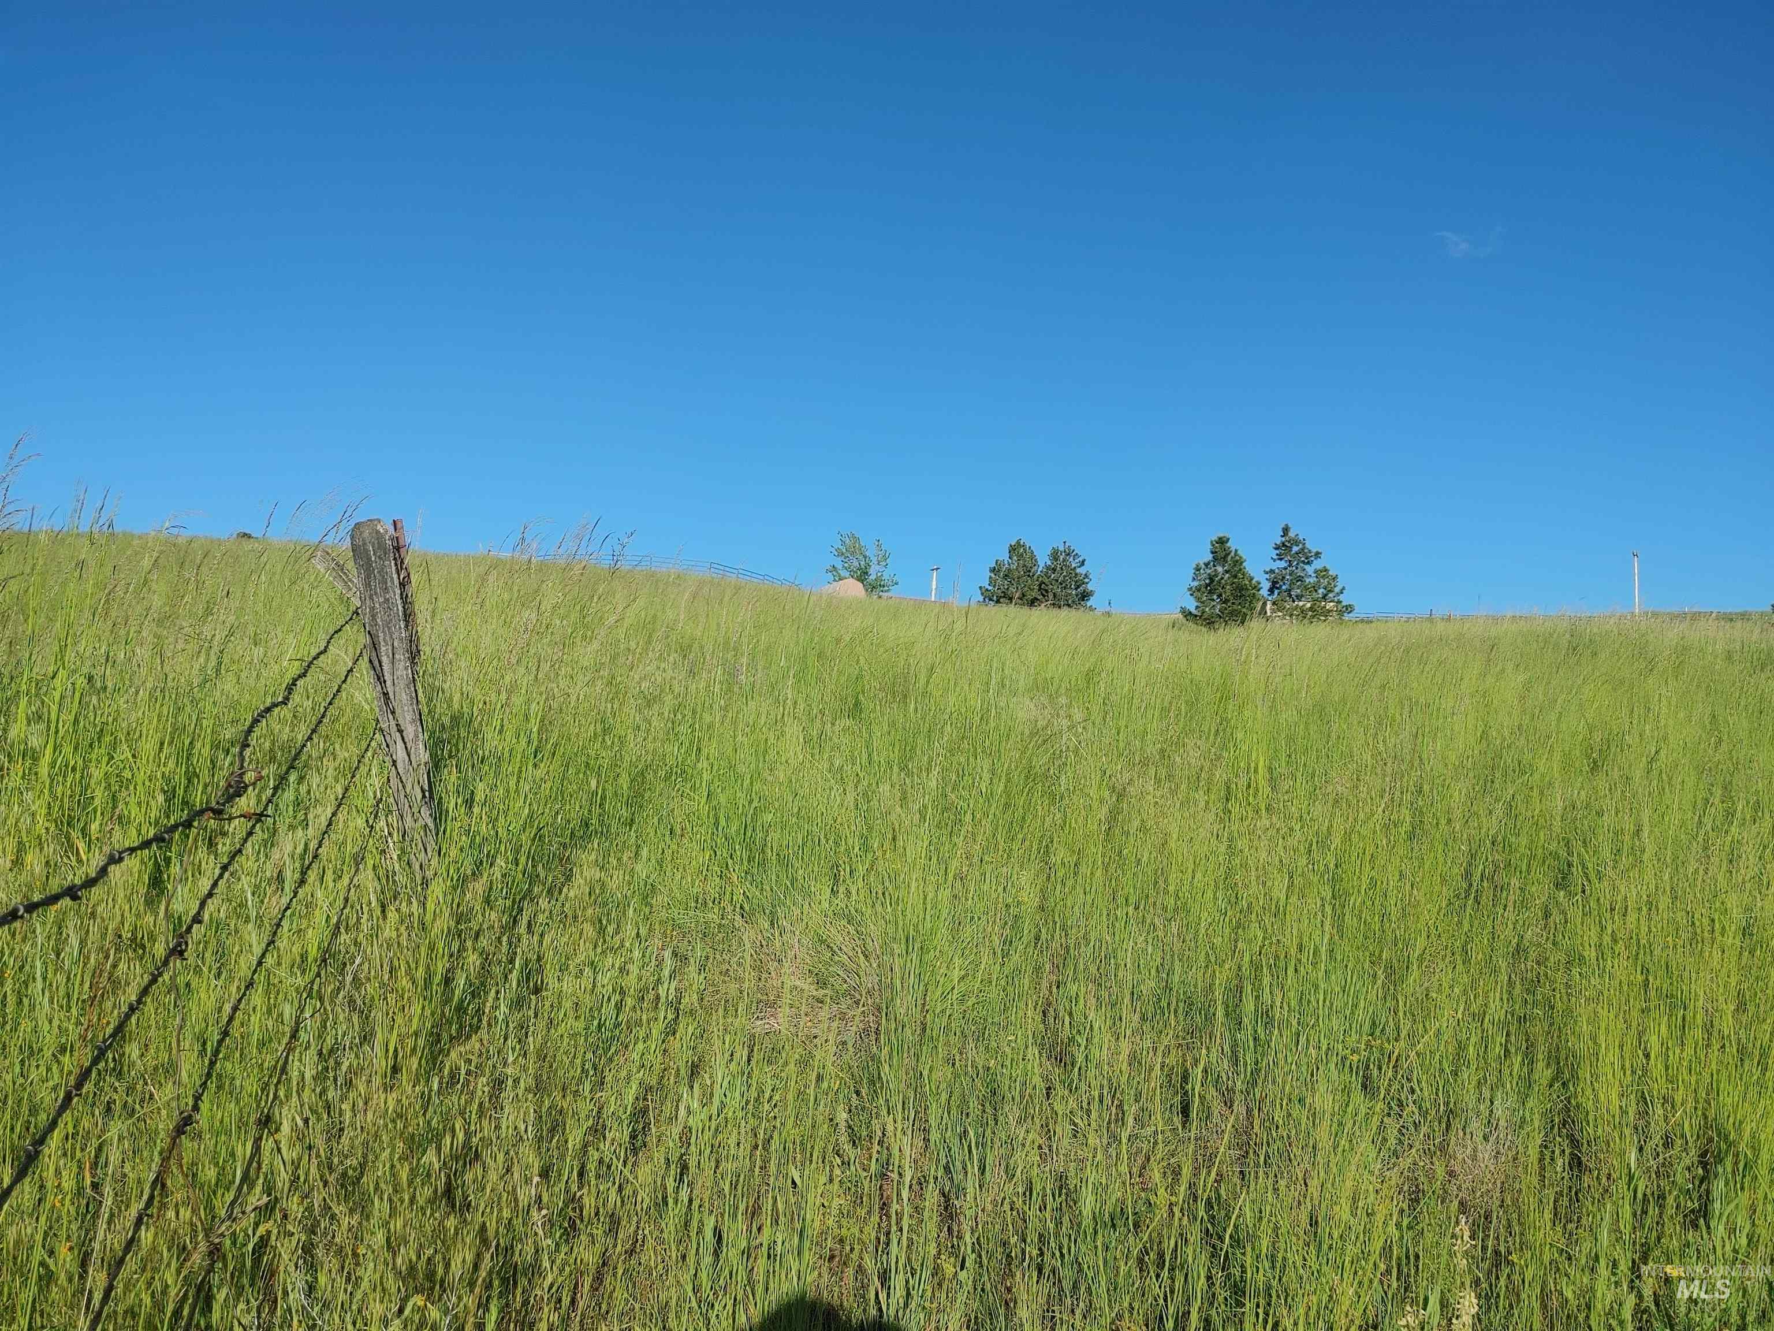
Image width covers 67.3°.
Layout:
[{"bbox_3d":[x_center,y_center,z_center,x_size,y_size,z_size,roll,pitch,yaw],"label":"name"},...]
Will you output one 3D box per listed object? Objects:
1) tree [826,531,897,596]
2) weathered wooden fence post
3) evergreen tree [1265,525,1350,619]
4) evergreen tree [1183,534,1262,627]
[{"bbox_3d":[-1.655,-6.396,86.000,4.700,4.900,4.400,0,-1,0],"label":"tree"},{"bbox_3d":[-1.684,0.132,4.600,0.155,1.280,0.150,-8,-1,-11],"label":"weathered wooden fence post"},{"bbox_3d":[23.715,-5.188,75.000,4.900,5.650,4.600,0,-1,0],"label":"evergreen tree"},{"bbox_3d":[17.620,-4.405,70.000,4.150,5.000,4.100,0,-1,0],"label":"evergreen tree"}]

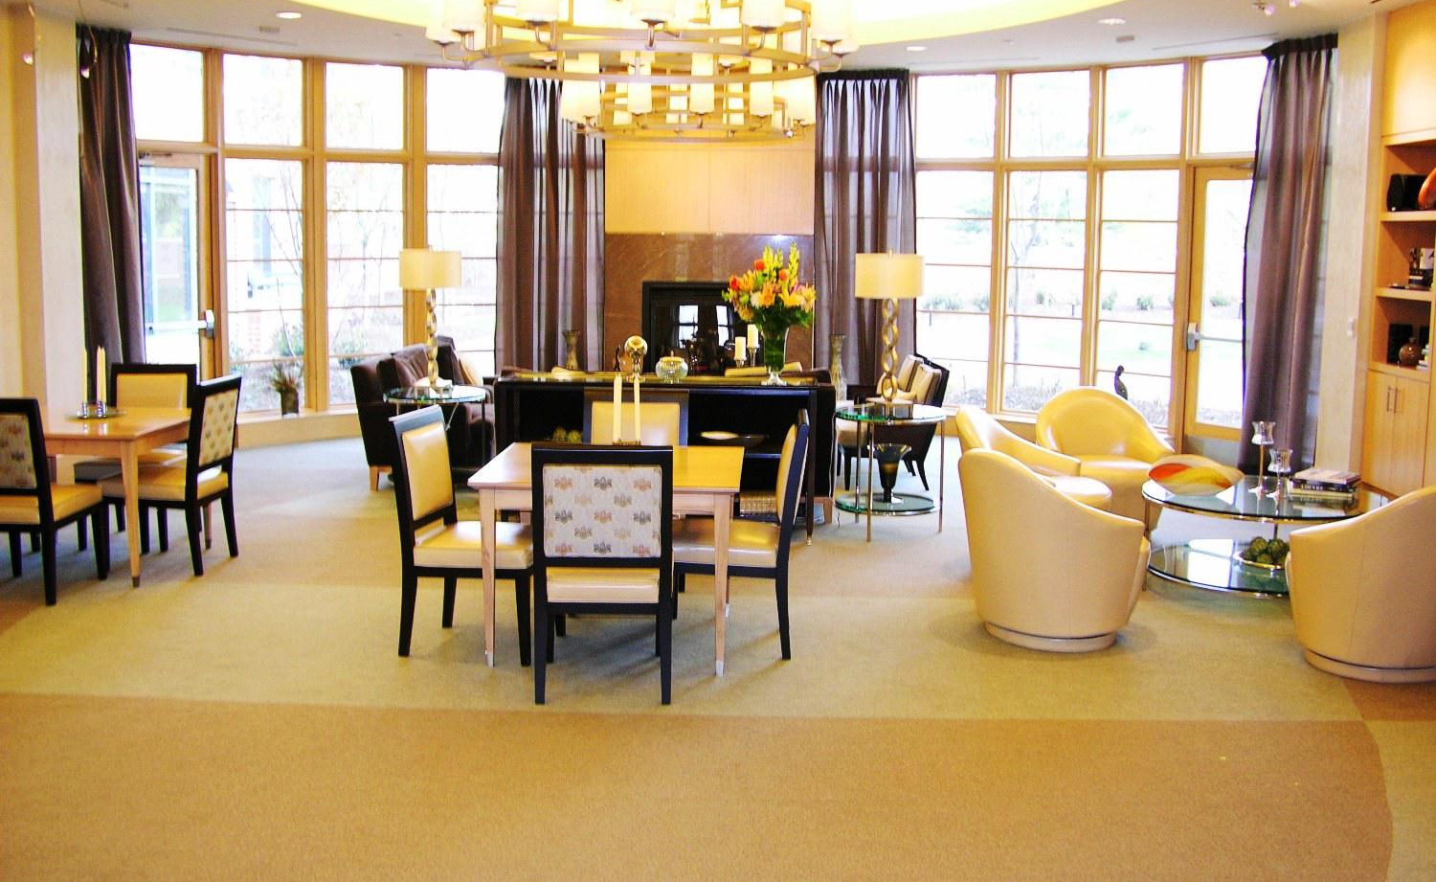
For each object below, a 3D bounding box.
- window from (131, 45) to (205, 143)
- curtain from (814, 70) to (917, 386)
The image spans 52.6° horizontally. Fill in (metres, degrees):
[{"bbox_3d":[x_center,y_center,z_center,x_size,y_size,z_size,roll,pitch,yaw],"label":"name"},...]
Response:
[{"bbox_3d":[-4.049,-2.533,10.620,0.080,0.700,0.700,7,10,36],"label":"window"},{"bbox_3d":[1.159,-1.425,11.562,0.830,2.940,0.160,3,8,13],"label":"curtain"}]

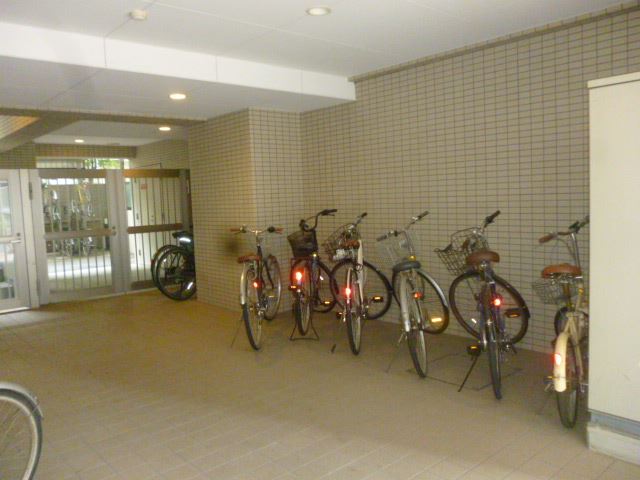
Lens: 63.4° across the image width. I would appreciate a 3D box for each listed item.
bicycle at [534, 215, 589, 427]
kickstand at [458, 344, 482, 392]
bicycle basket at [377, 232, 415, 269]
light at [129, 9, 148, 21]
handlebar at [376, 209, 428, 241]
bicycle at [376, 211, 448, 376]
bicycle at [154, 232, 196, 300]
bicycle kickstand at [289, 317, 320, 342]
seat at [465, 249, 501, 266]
[{"bbox_3d":[1.557,0.427,3.237,0.580,1.130,1.480,1,6,35],"label":"bicycle"},{"bbox_3d":[0.990,0.849,3.394,0.170,0.310,0.080,-1,6,19],"label":"kickstand"},{"bbox_3d":[0.728,0.087,4.652,0.330,0.250,0.280,-31,5,-28],"label":"bicycle basket"},{"bbox_3d":[-1.117,-1.388,3.187,0.110,0.040,0.110,-7,7,-42],"label":"light"},{"bbox_3d":[0.742,-0.106,4.498,0.580,0.110,0.160,-31,5,-28],"label":"handlebar"},{"bbox_3d":[0.732,0.380,4.242,0.600,1.110,1.700,-1,5,15],"label":"bicycle"},{"bbox_3d":[-1.569,0.236,7.292,0.560,1.040,1.750,1,6,36],"label":"bicycle"},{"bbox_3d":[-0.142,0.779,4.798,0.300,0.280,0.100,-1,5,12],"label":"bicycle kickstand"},{"bbox_3d":[1.109,0.125,3.446,0.210,0.105,0.260,-4,5,19],"label":"seat"}]

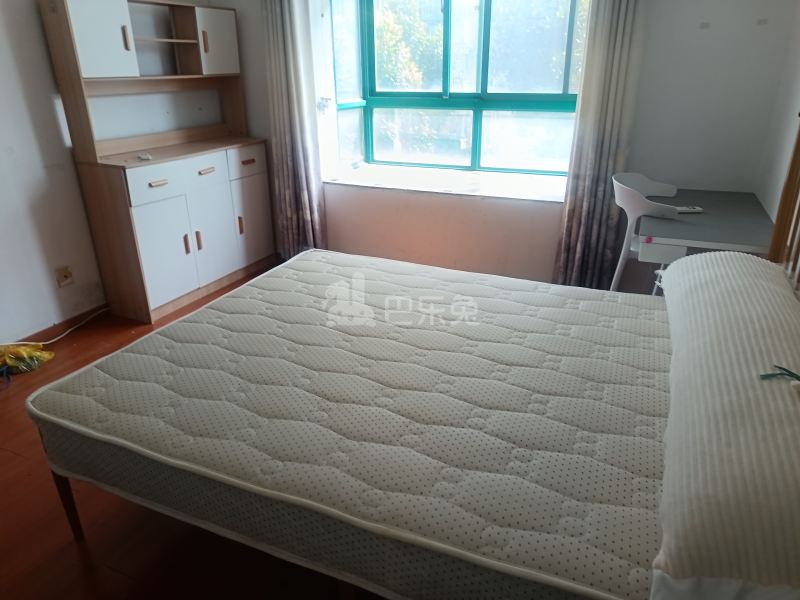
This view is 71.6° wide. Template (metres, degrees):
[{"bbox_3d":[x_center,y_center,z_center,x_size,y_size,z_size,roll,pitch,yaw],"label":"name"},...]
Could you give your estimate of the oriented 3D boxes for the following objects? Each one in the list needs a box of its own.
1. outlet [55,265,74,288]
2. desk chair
[{"bbox_3d":[-1.880,-0.128,3.111,0.020,0.090,0.088,9,24,22],"label":"outlet"},{"bbox_3d":[1.225,-0.137,2.673,0.500,0.835,0.540,9,24,22],"label":"desk chair"}]

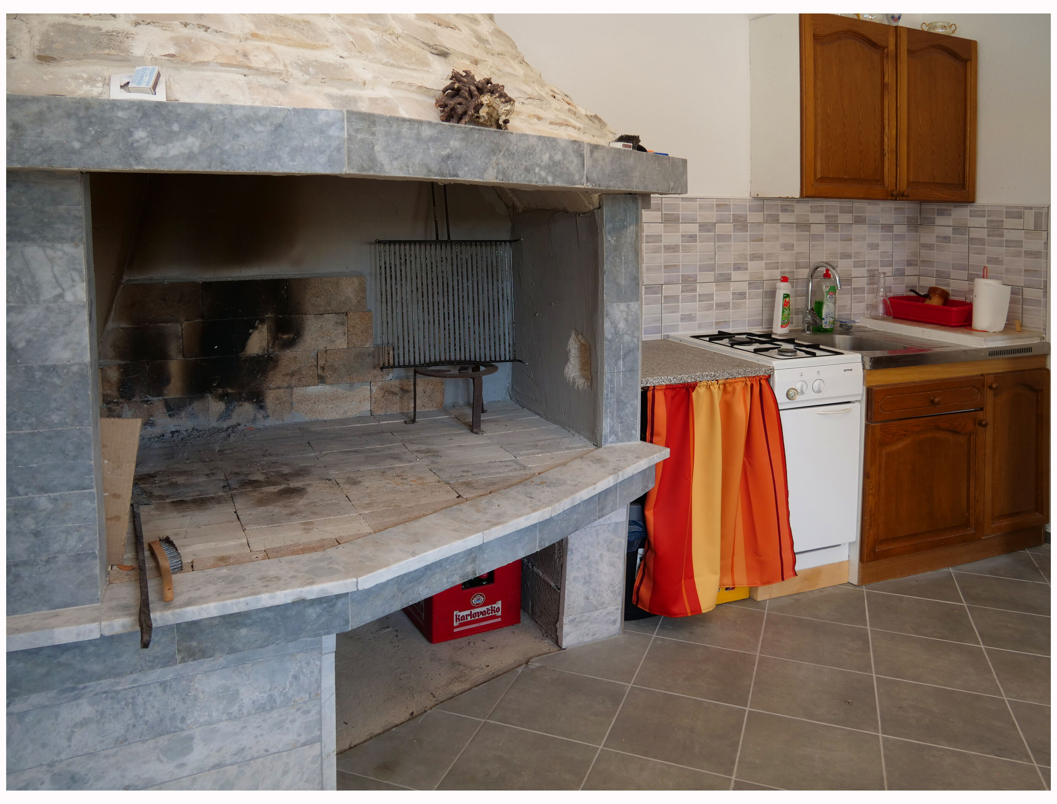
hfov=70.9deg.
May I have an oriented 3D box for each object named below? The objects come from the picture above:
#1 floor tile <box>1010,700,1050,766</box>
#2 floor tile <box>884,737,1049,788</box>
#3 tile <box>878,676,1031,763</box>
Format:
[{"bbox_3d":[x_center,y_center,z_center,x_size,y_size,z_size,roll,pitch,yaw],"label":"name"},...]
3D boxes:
[{"bbox_3d":[1.433,0.864,1.882,0.330,0.010,0.330,3,9,22],"label":"floor tile"},{"bbox_3d":[1.021,0.912,1.735,0.332,0.010,0.332,4,9,22],"label":"floor tile"},{"bbox_3d":[1.146,0.865,2.042,0.332,0.010,0.332,4,9,22],"label":"tile"}]

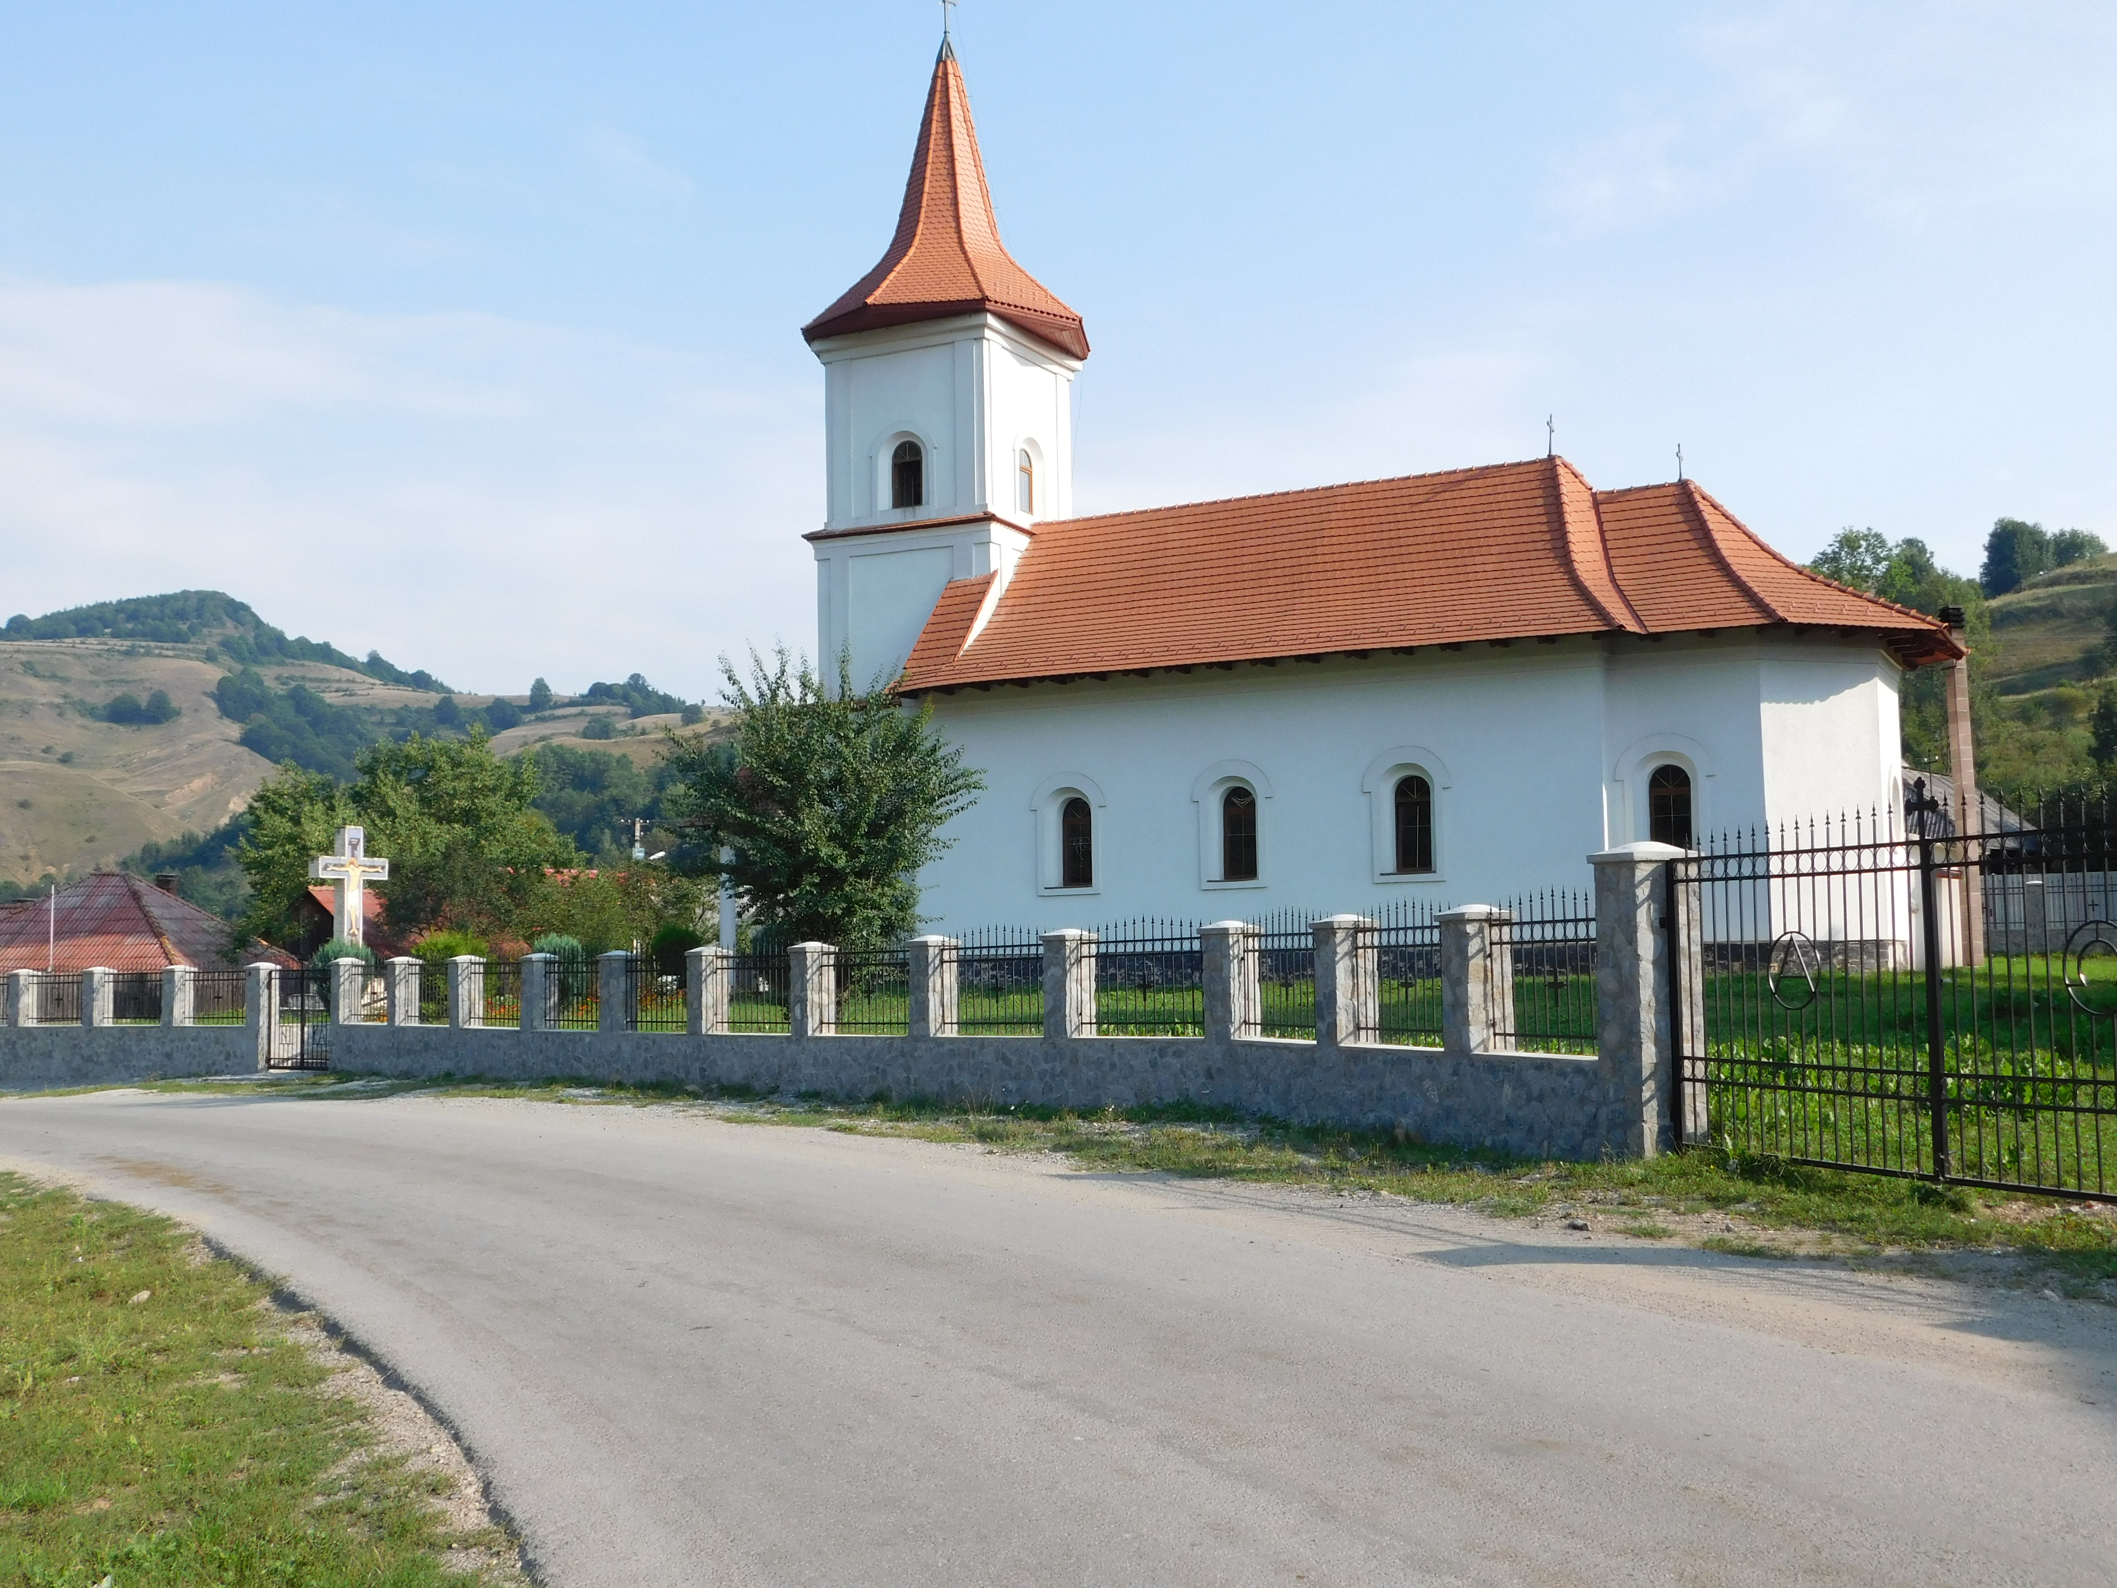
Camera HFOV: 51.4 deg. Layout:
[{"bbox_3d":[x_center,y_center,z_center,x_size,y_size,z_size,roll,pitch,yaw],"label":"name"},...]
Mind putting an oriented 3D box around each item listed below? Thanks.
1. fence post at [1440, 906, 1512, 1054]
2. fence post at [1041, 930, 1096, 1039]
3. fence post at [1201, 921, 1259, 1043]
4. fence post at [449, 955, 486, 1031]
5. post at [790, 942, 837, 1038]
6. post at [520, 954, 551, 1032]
[{"bbox_3d":[3.295,1.443,17.288,0.448,1.165,0.448,2,-6,-21],"label":"fence post"},{"bbox_3d":[0.117,1.984,22.967,0.420,1.138,0.420,4,-7,-39],"label":"fence post"},{"bbox_3d":[1.661,1.791,21.100,0.420,1.138,0.420,3,-7,-33],"label":"fence post"},{"bbox_3d":[-9.359,3.131,34.801,0.448,1.165,0.448,5,-7,-39],"label":"fence post"},{"bbox_3d":[-2.967,2.365,26.702,0.420,1.138,0.420,4,-7,-39],"label":"post"},{"bbox_3d":[-7.673,2.911,32.304,0.420,1.138,0.420,4,-7,-39],"label":"post"}]

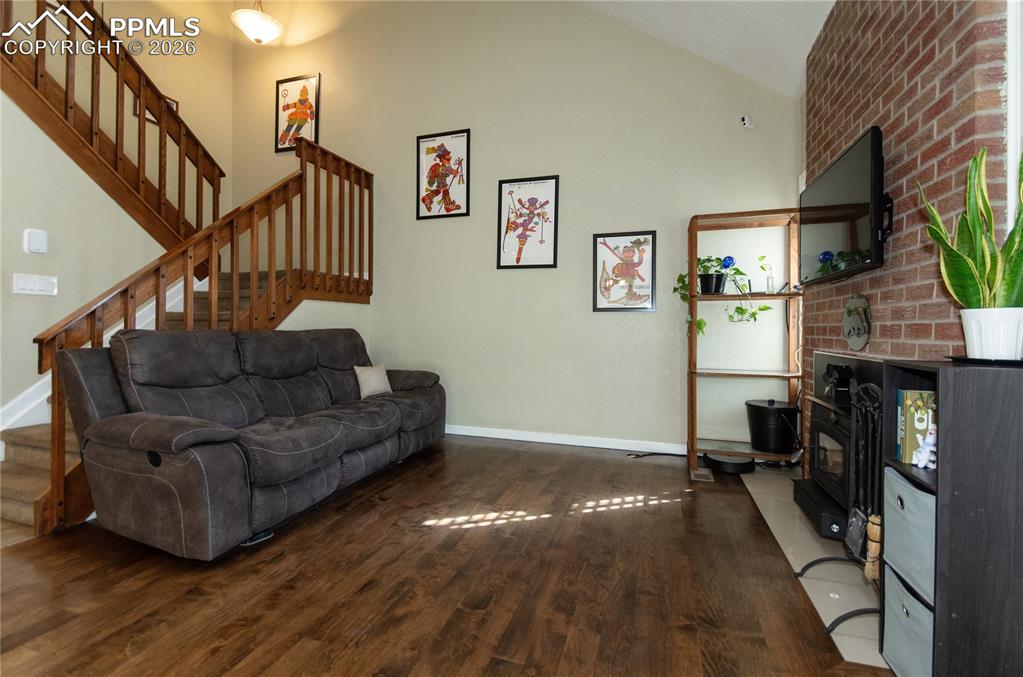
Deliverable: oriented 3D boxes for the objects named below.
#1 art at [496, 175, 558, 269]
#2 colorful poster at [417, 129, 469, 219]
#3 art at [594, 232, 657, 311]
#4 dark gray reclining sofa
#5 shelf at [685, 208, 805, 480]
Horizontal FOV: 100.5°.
[{"bbox_3d":[0.152,-1.077,3.982,0.583,0.848,0.025,1,1,18],"label":"art"},{"bbox_3d":[-0.684,-1.628,4.256,0.592,0.853,0.025,1,0,18],"label":"colorful poster"},{"bbox_3d":[0.984,-0.575,3.709,0.530,0.694,0.025,1,0,18],"label":"art"},{"bbox_3d":[-1.420,0.442,3.074,1.000,1.024,2.357,1,0,16],"label":"dark gray reclining sofa"},{"bbox_3d":[1.730,0.036,3.253,0.701,1.894,0.384,1,0,18],"label":"shelf"}]

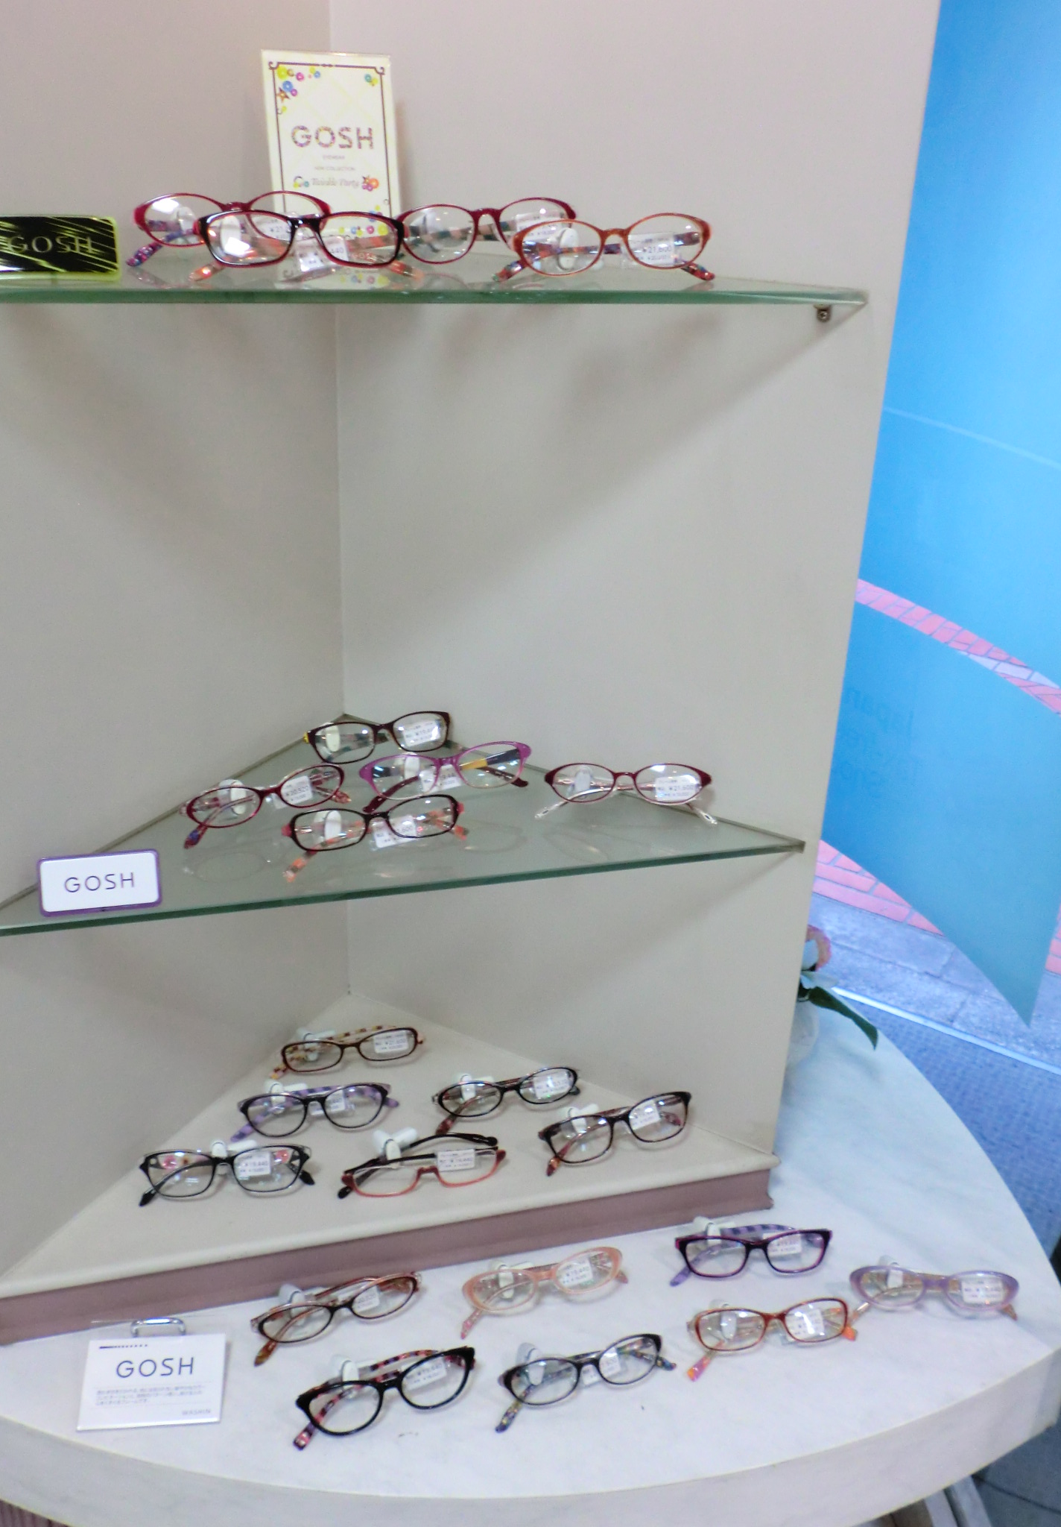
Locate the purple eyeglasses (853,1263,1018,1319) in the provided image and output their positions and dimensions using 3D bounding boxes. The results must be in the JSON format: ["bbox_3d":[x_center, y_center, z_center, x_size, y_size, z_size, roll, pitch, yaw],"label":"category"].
[{"bbox_3d":[0.321,0.424,1.135,0.137,0.043,0.036,3,7,0],"label":"purple eyeglasses"}]

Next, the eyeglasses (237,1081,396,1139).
[{"bbox_3d":[-0.187,0.298,1.233,0.138,0.045,0.042,-4,13,-13],"label":"eyeglasses"}]

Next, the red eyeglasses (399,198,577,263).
[{"bbox_3d":[-0.032,-0.370,0.979,0.138,0.046,0.042,-8,15,-22],"label":"red eyeglasses"}]

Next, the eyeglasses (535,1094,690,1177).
[{"bbox_3d":[0.073,0.313,1.227,0.142,0.047,0.042,-7,14,-20],"label":"eyeglasses"}]

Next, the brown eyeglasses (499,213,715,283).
[{"bbox_3d":[0.048,-0.333,0.922,0.142,0.043,0.037,-4,8,-14],"label":"brown eyeglasses"}]

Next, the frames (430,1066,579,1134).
[{"bbox_3d":[-0.021,0.295,1.260,0.134,0.042,0.036,-5,8,-15],"label":"frames"}]

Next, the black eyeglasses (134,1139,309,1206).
[{"bbox_3d":[-0.249,0.333,1.159,0.138,0.044,0.036,-2,8,-10],"label":"black eyeglasses"}]

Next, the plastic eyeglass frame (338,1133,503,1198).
[{"bbox_3d":[-0.090,0.332,1.172,0.139,0.043,0.053,-5,13,-15],"label":"plastic eyeglass frame"}]

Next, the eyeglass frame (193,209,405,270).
[{"bbox_3d":[-0.147,-0.334,0.911,0.140,0.042,0.037,-4,8,-13],"label":"eyeglass frame"}]

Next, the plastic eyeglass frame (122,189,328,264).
[{"bbox_3d":[-0.200,-0.358,0.941,0.139,0.047,0.042,-7,14,-20],"label":"plastic eyeglass frame"}]

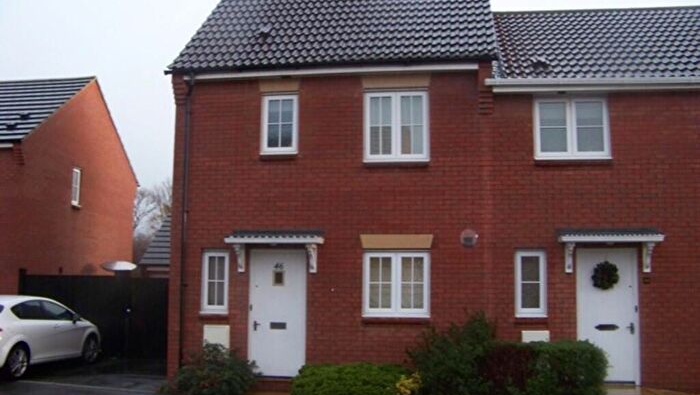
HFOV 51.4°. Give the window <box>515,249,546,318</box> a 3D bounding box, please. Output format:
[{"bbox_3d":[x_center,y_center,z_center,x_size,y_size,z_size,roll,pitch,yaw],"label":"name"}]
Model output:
[{"bbox_3d":[2.724,1.312,10.962,0.483,0.998,0.110,-1,-7,9],"label":"window"}]

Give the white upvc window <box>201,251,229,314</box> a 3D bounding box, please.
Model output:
[{"bbox_3d":[-2.179,1.384,11.752,0.463,1.004,0.110,-1,-7,9],"label":"white upvc window"}]

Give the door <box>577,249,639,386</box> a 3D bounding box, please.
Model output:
[{"bbox_3d":[3.824,1.757,10.770,0.960,2.054,0.090,-1,-7,9],"label":"door"}]

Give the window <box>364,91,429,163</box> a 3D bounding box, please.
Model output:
[{"bbox_3d":[0.742,-1.120,11.597,1.050,1.141,0.110,-1,-7,9],"label":"window"}]

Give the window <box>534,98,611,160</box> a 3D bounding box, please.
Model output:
[{"bbox_3d":[3.408,-1.048,11.164,1.165,0.975,0.110,-1,-7,9],"label":"window"}]

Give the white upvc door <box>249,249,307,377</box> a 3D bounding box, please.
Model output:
[{"bbox_3d":[-1.147,1.833,11.554,0.949,2.035,0.090,-1,-7,9],"label":"white upvc door"}]

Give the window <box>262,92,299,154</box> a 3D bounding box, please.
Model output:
[{"bbox_3d":[-1.150,-1.188,11.914,0.619,0.996,0.110,-1,-7,9],"label":"window"}]

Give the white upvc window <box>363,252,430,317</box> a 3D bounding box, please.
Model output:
[{"bbox_3d":[0.721,1.358,11.279,1.056,1.003,0.110,-1,-7,9],"label":"white upvc window"}]

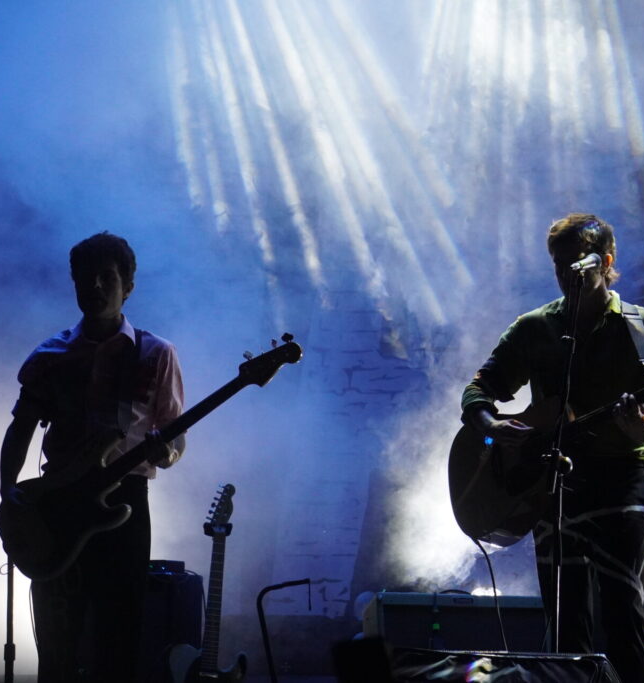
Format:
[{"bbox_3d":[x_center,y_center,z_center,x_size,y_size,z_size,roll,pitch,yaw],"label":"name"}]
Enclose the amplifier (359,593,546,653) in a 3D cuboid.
[{"bbox_3d":[0.460,1.109,22.007,0.592,0.485,0.250,1,-16,-11],"label":"amplifier"}]

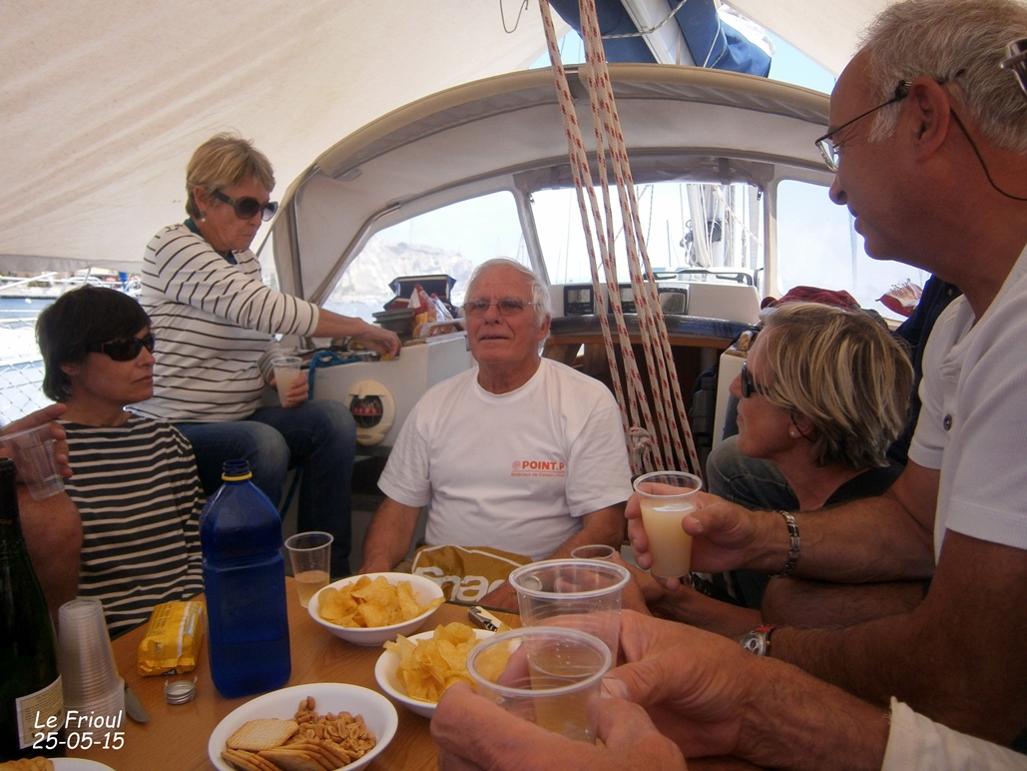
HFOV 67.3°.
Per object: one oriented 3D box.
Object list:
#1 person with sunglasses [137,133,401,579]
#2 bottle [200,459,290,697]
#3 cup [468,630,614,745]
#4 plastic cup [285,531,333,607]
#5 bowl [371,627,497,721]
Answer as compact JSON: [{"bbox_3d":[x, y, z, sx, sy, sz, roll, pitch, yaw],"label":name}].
[{"bbox_3d":[-0.525,0.020,1.660,0.580,1.080,0.460,3,9,18],"label":"person with sunglasses"},{"bbox_3d":[-0.305,0.214,0.888,0.087,0.262,0.087,-3,9,-22],"label":"bottle"},{"bbox_3d":[0.013,0.182,0.391,0.070,0.092,0.070,0,8,0],"label":"cup"},{"bbox_3d":[-0.291,0.268,1.109,0.070,0.092,0.070,0,8,0],"label":"plastic cup"},{"bbox_3d":[-0.062,0.325,0.860,0.176,0.056,0.176,0,8,0],"label":"bowl"}]

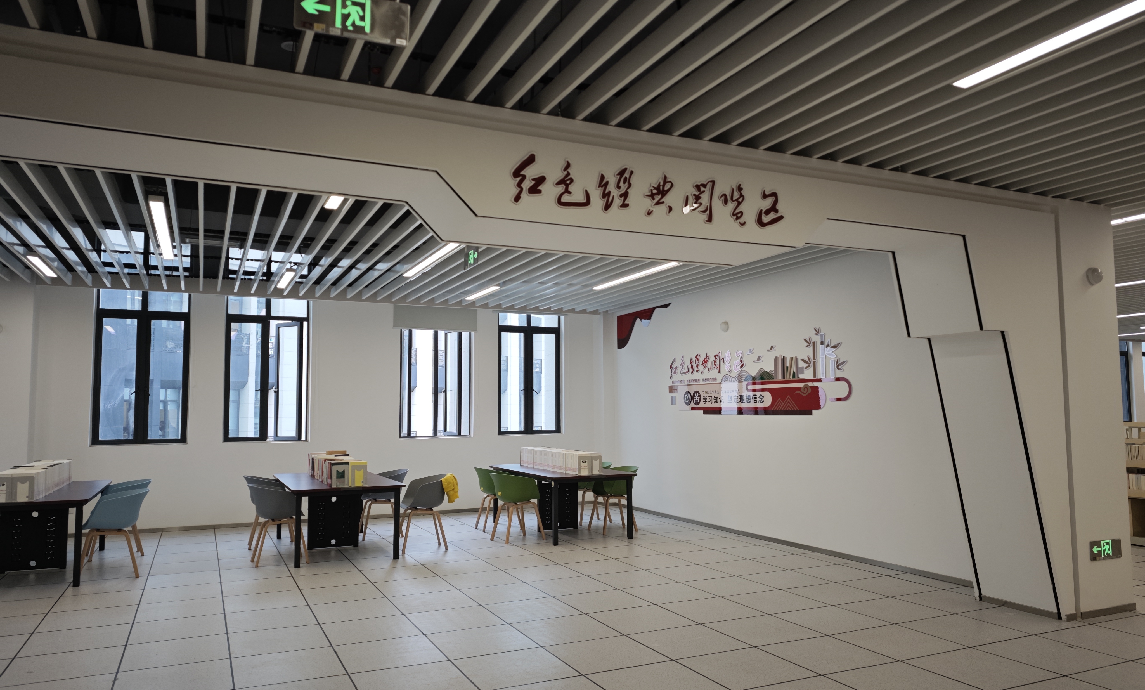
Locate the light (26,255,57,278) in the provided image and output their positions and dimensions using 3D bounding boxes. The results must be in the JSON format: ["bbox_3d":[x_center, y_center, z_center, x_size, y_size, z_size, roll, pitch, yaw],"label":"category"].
[{"bbox_3d":[-5.684,-0.855,8.178,0.101,0.060,1.227,2,-5,-25],"label":"light"}]

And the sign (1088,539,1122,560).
[{"bbox_3d":[3.946,1.516,5.619,0.360,0.140,0.025,2,-5,-25],"label":"sign"}]

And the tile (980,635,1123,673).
[{"bbox_3d":[2.951,1.929,4.718,0.600,0.020,0.600,2,-5,-25],"label":"tile"}]

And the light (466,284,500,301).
[{"bbox_3d":[-1.252,-0.739,10.583,0.100,0.060,1.220,2,-5,-25],"label":"light"}]

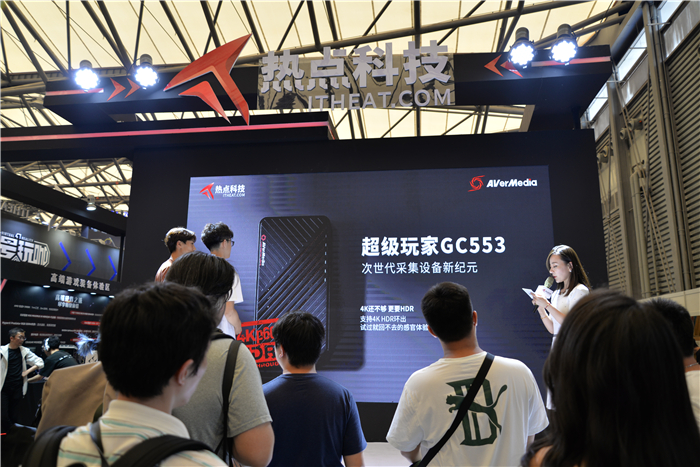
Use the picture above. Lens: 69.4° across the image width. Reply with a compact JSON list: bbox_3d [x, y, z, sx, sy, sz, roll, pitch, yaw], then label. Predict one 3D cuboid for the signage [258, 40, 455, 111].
[{"bbox_3d":[0.040,-1.419,4.608,1.770,0.590,0.120,-1,-12,7],"label":"signage"}]

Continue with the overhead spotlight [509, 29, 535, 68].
[{"bbox_3d":[1.446,-1.555,4.251,0.200,0.280,0.210,-3,-55,17],"label":"overhead spotlight"}]

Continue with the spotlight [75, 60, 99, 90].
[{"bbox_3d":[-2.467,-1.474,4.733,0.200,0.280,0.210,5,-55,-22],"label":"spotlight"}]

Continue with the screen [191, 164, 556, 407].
[{"bbox_3d":[0.119,0.500,5.191,3.822,2.350,0.100,-1,-12,7],"label":"screen"}]

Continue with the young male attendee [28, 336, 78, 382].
[{"bbox_3d":[-4.001,2.120,6.865,0.660,1.400,0.480,-4,-12,21],"label":"young male attendee"}]

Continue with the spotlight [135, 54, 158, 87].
[{"bbox_3d":[-1.877,-1.504,4.664,0.200,0.280,0.210,4,-55,-17],"label":"spotlight"}]

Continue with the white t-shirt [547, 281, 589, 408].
[{"bbox_3d":[1.416,0.709,3.203,0.250,0.770,0.380,5,-12,-20],"label":"white t-shirt"}]

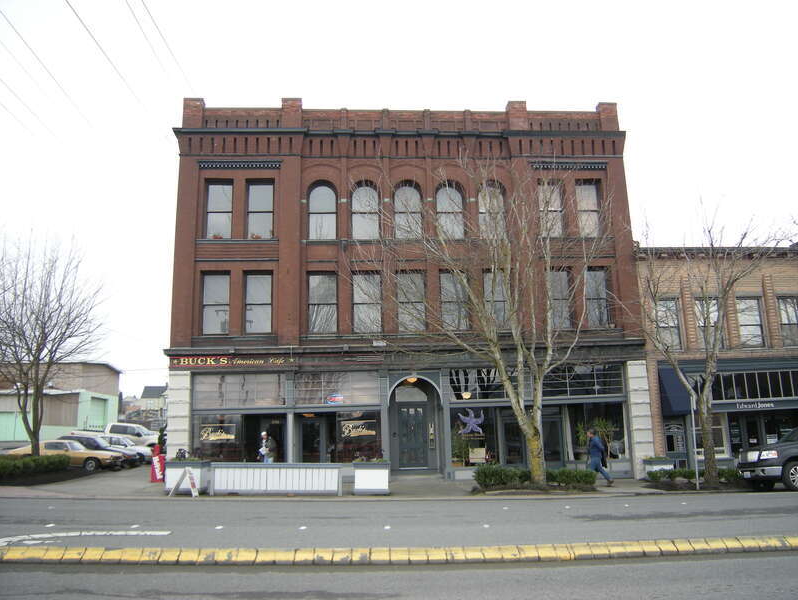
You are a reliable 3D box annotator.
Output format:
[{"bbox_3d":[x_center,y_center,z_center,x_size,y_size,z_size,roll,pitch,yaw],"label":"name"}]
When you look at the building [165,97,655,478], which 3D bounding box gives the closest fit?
[{"bbox_3d":[-0.074,0.712,29.143,16.000,13.553,14.500,-1,-12,-3],"label":"building"}]

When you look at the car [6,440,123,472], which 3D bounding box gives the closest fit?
[{"bbox_3d":[-13.955,6.586,27.327,4.780,1.280,1.870,-1,-12,1],"label":"car"}]

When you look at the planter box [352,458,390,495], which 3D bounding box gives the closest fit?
[{"bbox_3d":[-0.797,4.929,18.174,1.050,0.960,1.050,-1,-12,-4],"label":"planter box"}]

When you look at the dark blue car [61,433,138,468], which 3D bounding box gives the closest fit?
[{"bbox_3d":[-14.797,7.398,31.398,4.550,1.420,1.720,1,-12,-12],"label":"dark blue car"}]

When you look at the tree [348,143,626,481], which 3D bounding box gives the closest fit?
[{"bbox_3d":[2.107,0.291,19.278,8.000,10.221,6.200,-1,-12,-3],"label":"tree"}]

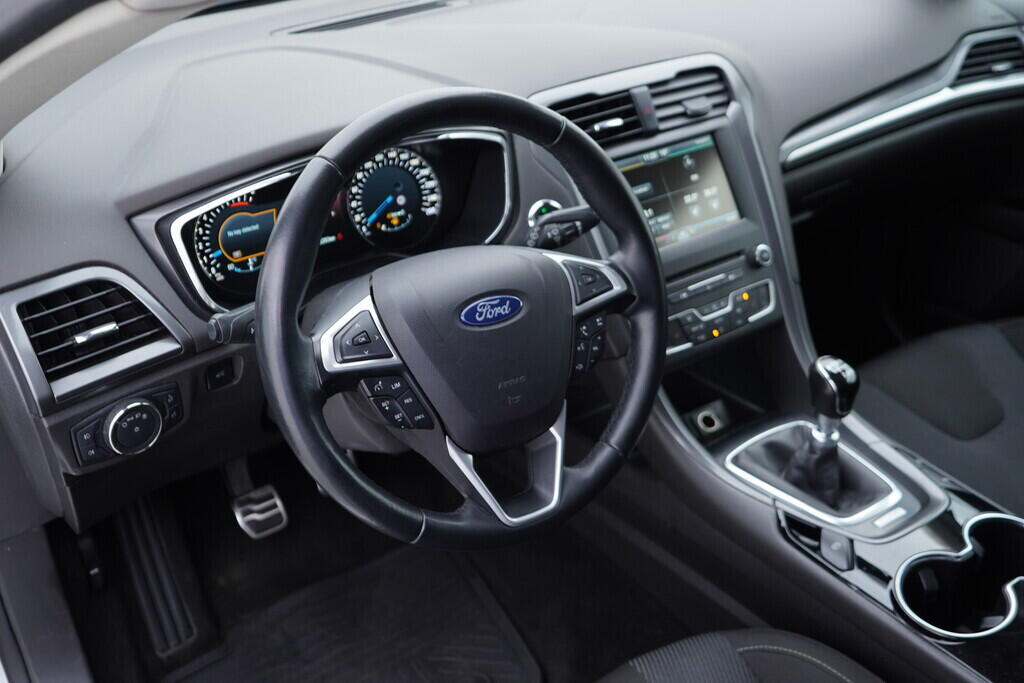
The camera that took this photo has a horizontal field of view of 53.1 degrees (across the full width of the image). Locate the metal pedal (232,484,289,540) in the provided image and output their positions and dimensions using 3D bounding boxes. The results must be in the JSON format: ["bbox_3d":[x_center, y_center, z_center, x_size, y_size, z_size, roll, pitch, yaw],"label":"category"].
[{"bbox_3d":[-0.332,0.224,1.350,0.060,0.057,0.022,-18,-8,-28],"label":"metal pedal"}]

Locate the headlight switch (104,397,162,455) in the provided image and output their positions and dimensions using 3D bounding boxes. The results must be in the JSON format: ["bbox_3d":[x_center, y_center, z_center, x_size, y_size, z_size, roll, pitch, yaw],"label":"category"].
[{"bbox_3d":[-0.326,0.074,0.880,0.051,0.051,0.026,-22,30,-34],"label":"headlight switch"}]

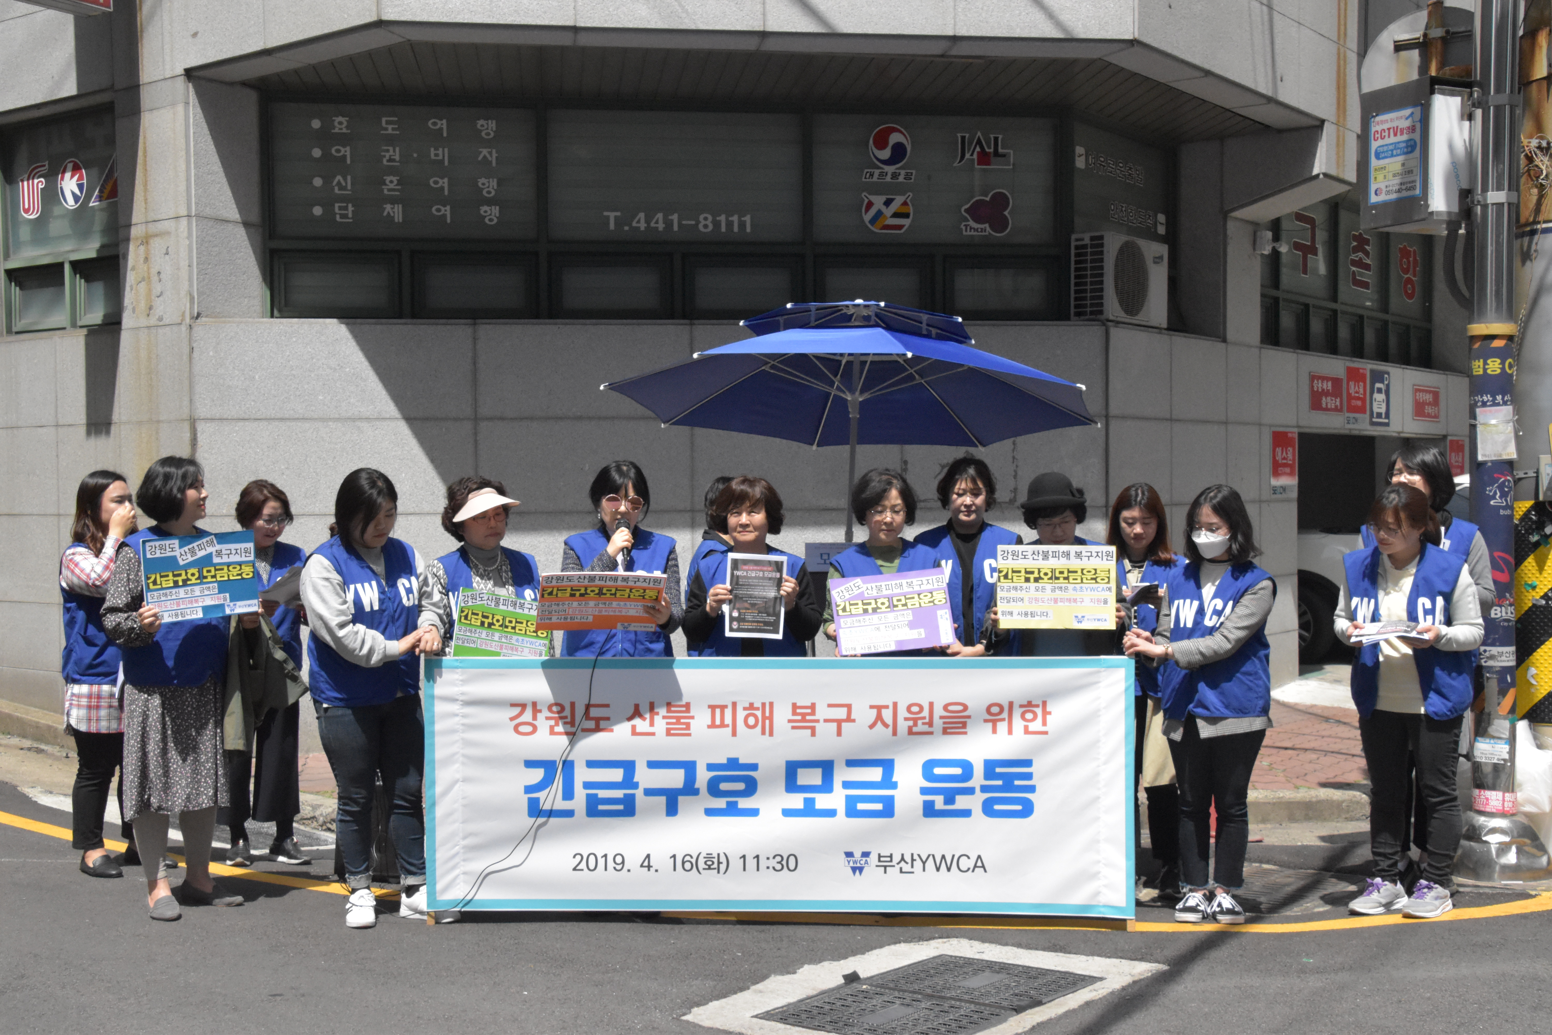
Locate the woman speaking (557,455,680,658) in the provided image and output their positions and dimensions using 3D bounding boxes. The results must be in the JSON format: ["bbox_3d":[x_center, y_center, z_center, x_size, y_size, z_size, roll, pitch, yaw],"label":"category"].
[{"bbox_3d":[-0.562,0.606,6.070,0.450,1.620,0.380,-1,1,-5],"label":"woman speaking"}]

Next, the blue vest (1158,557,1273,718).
[{"bbox_3d":[1.577,0.437,6.000,0.410,0.580,0.270,1,2,32],"label":"blue vest"}]

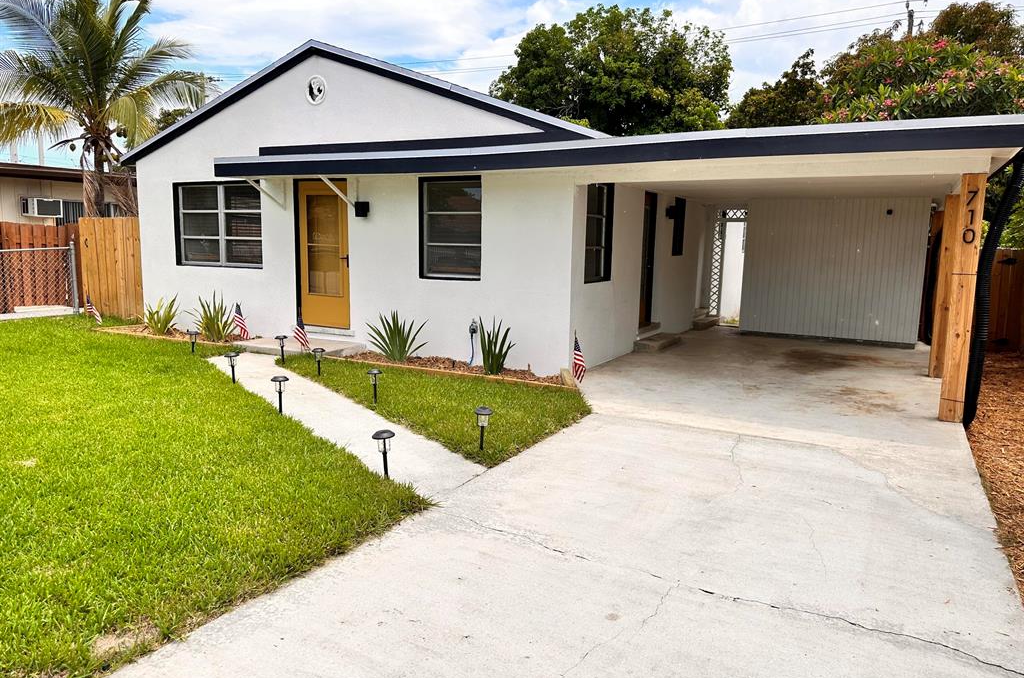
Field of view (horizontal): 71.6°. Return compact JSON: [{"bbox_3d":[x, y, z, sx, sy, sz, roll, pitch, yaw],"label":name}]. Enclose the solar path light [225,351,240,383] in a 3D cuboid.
[{"bbox_3d":[-2.885,0.301,7.346,0.148,0.333,0.148,-2,8,-22],"label":"solar path light"}]

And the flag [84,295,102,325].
[{"bbox_3d":[-7.241,-0.494,12.300,0.270,0.530,0.120,-1,8,-18],"label":"flag"}]

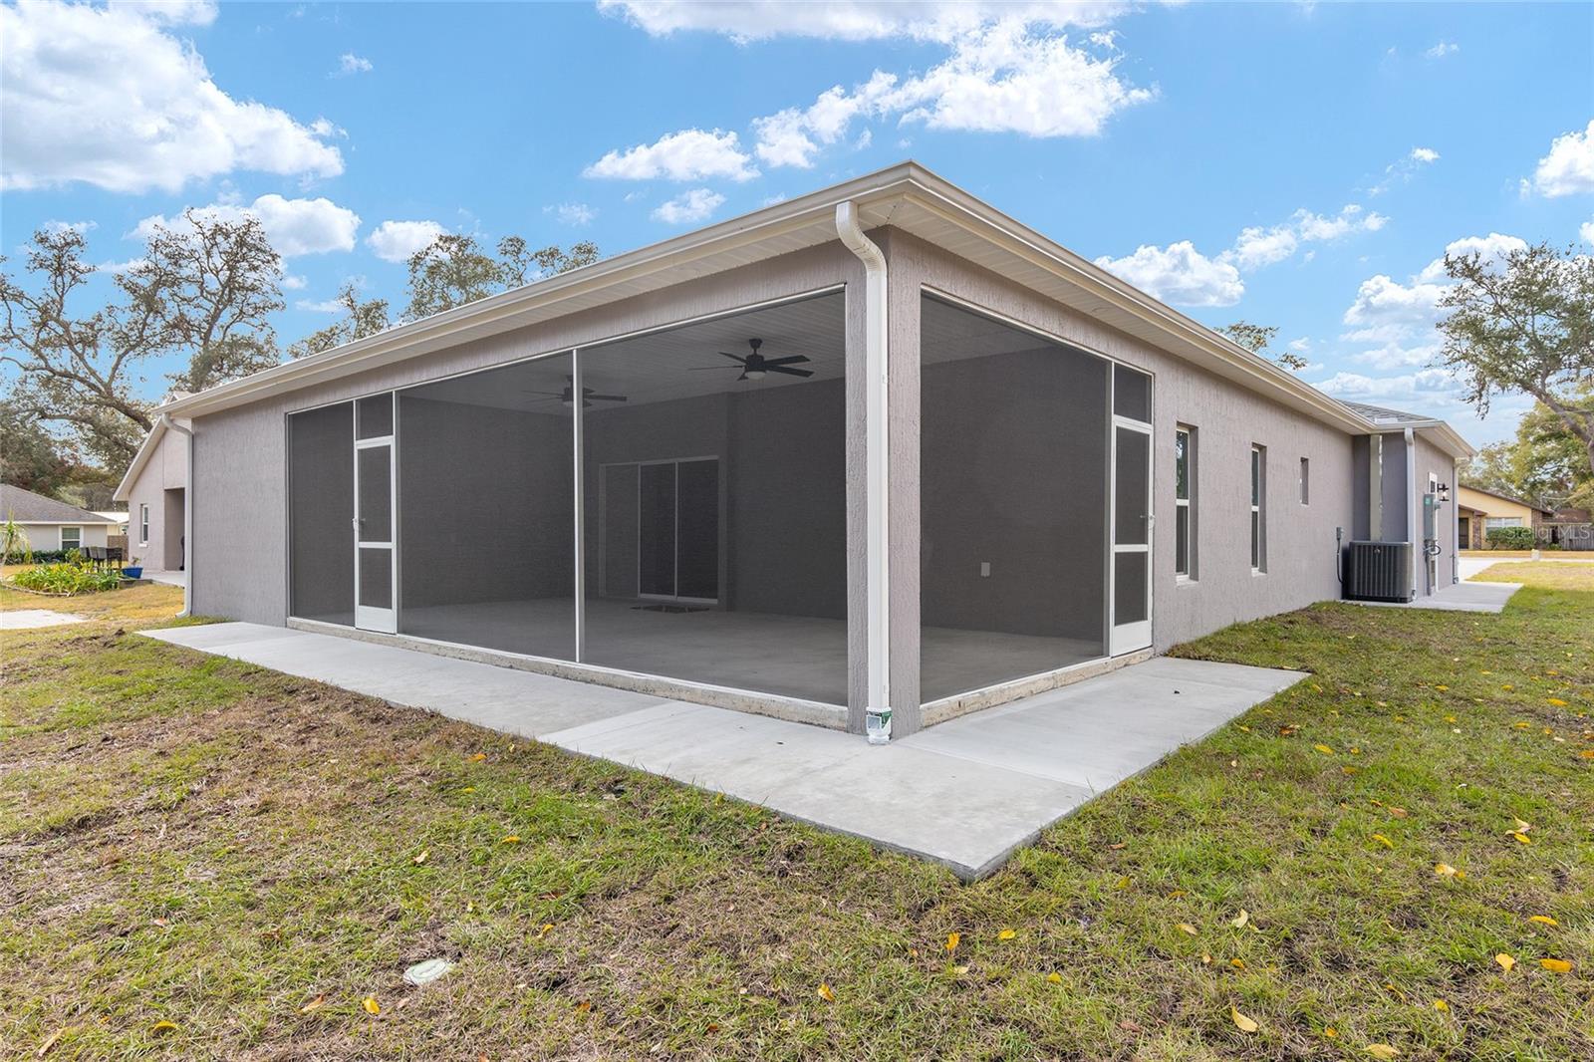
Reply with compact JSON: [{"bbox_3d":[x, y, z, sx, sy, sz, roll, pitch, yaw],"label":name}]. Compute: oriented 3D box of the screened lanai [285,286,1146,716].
[{"bbox_3d":[-1.540,-0.172,9.374,9.100,2.700,4.250,0,0,40],"label":"screened lanai"}]

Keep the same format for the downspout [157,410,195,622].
[{"bbox_3d":[-9.477,-0.233,12.835,0.110,3.120,0.420,0,0,40],"label":"downspout"}]

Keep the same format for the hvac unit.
[{"bbox_3d":[9.821,0.676,14.144,0.820,0.980,0.820,0,0,40],"label":"hvac unit"}]

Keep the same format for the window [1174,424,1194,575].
[{"bbox_3d":[3.928,-0.281,8.635,0.100,1.600,0.680,0,0,42],"label":"window"}]

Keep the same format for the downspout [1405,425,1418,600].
[{"bbox_3d":[10.403,-0.282,14.242,0.110,2.920,0.380,0,0,40],"label":"downspout"}]

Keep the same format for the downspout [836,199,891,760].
[{"bbox_3d":[0.365,-0.291,4.731,0.115,3.030,0.380,0,0,40],"label":"downspout"}]

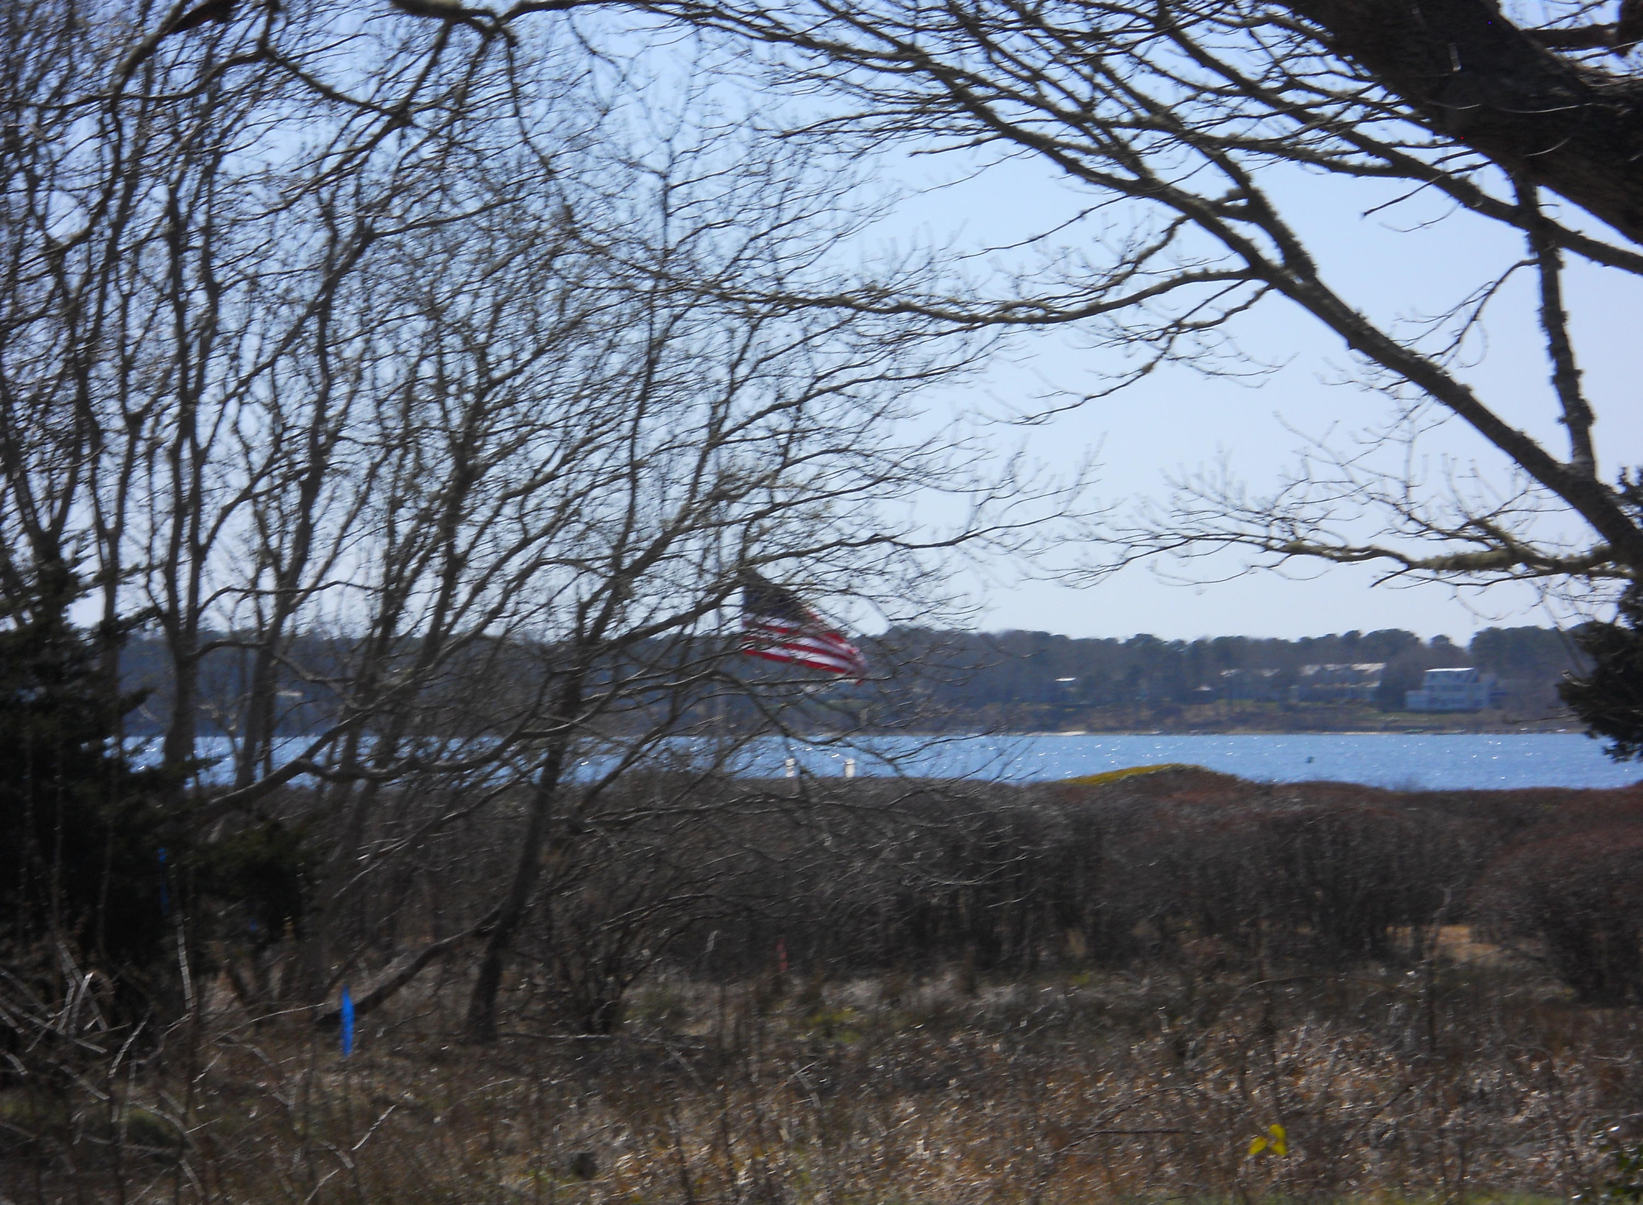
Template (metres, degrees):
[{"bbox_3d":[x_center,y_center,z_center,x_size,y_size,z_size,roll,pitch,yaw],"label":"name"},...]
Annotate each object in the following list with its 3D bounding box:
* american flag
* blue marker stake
[{"bbox_3d":[-0.240,0.364,88.000,1.730,1.470,0.350,0,-1,0],"label":"american flag"},{"bbox_3d":[-2.013,1.776,27.000,0.058,0.320,0.035,0,-1,0],"label":"blue marker stake"}]

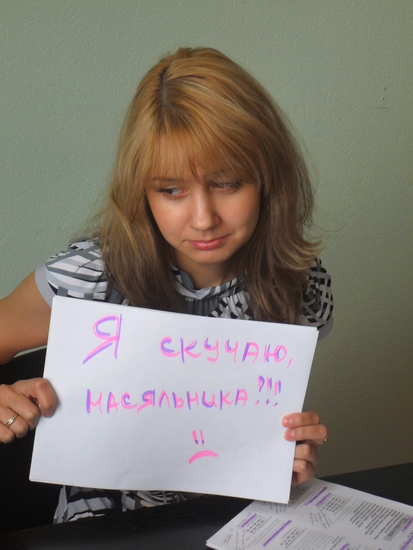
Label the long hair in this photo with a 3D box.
[{"bbox_3d":[0.002,-0.098,1.600,0.262,0.335,0.250,-5,22,-3],"label":"long hair"}]

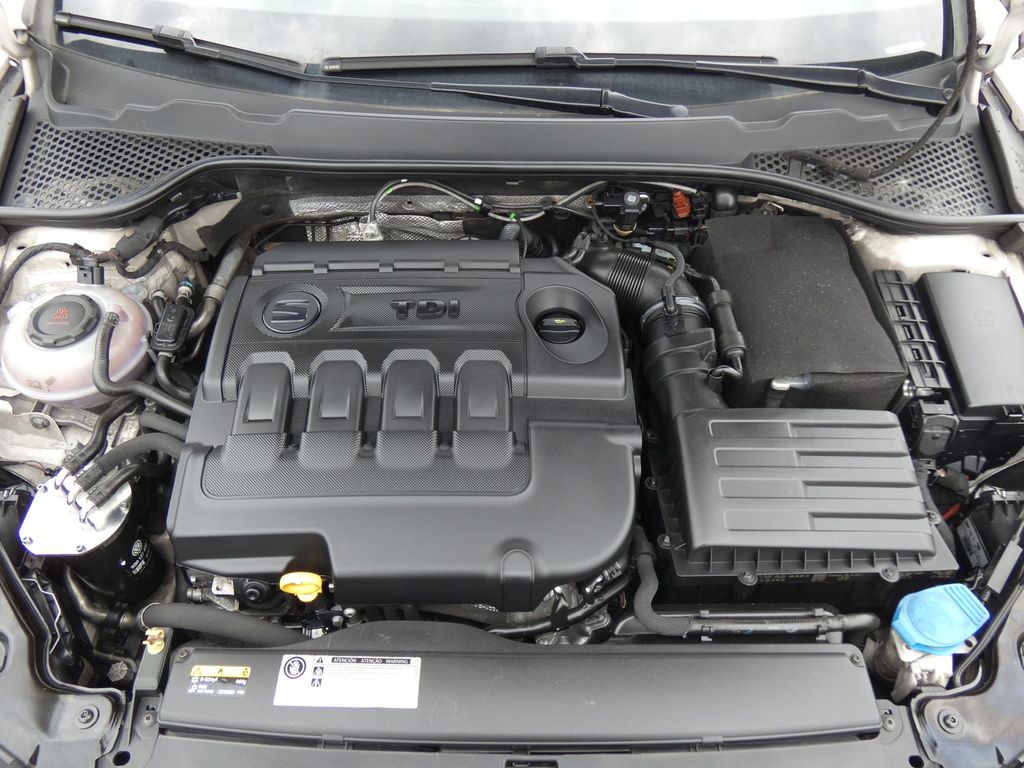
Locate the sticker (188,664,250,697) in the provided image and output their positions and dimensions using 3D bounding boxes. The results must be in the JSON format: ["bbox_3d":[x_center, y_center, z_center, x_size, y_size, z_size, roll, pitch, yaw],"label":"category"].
[{"bbox_3d":[-0.294,0.297,0.742,0.060,0.001,0.032,0,50,0],"label":"sticker"}]

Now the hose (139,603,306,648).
[{"bbox_3d":[-0.341,0.284,0.870,0.200,0.045,0.045,0,50,0],"label":"hose"}]

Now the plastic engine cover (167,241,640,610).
[{"bbox_3d":[-0.112,0.025,0.927,0.525,0.165,0.455,0,54,0],"label":"plastic engine cover"}]

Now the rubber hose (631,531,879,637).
[{"bbox_3d":[0.285,0.234,0.868,0.285,0.045,0.125,0,50,0],"label":"rubber hose"}]

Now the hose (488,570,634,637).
[{"bbox_3d":[0.059,0.264,0.885,0.180,0.050,0.065,0,50,0],"label":"hose"}]

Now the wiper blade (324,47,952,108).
[{"bbox_3d":[0.187,-0.443,1.061,0.890,0.065,0.060,0,50,0],"label":"wiper blade"}]

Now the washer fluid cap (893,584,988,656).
[{"bbox_3d":[0.462,0.253,0.795,0.086,0.027,0.073,-21,54,-17],"label":"washer fluid cap"}]

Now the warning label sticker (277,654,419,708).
[{"bbox_3d":[-0.164,0.298,0.740,0.141,0.001,0.051,0,50,0],"label":"warning label sticker"}]

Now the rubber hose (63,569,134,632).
[{"bbox_3d":[-0.514,0.269,0.920,0.080,0.050,0.070,0,50,0],"label":"rubber hose"}]

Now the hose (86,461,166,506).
[{"bbox_3d":[-0.450,0.118,0.865,0.100,0.038,0.060,0,50,0],"label":"hose"}]

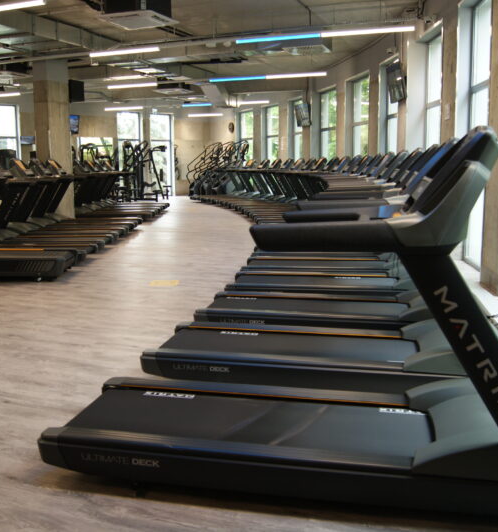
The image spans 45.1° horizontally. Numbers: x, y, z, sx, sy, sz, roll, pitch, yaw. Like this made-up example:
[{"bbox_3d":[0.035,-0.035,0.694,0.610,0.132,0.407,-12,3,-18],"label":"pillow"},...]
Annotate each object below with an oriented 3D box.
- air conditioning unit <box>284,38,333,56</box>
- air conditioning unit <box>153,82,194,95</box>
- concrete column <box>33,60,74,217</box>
[{"bbox_3d":[1.188,-4.503,12.175,0.860,0.310,0.860,3,10,22],"label":"air conditioning unit"},{"bbox_3d":[-2.279,-5.438,18.200,0.950,0.310,0.950,4,10,24],"label":"air conditioning unit"},{"bbox_3d":[-4.724,-3.012,14.542,0.420,4.100,0.790,4,10,25],"label":"concrete column"}]

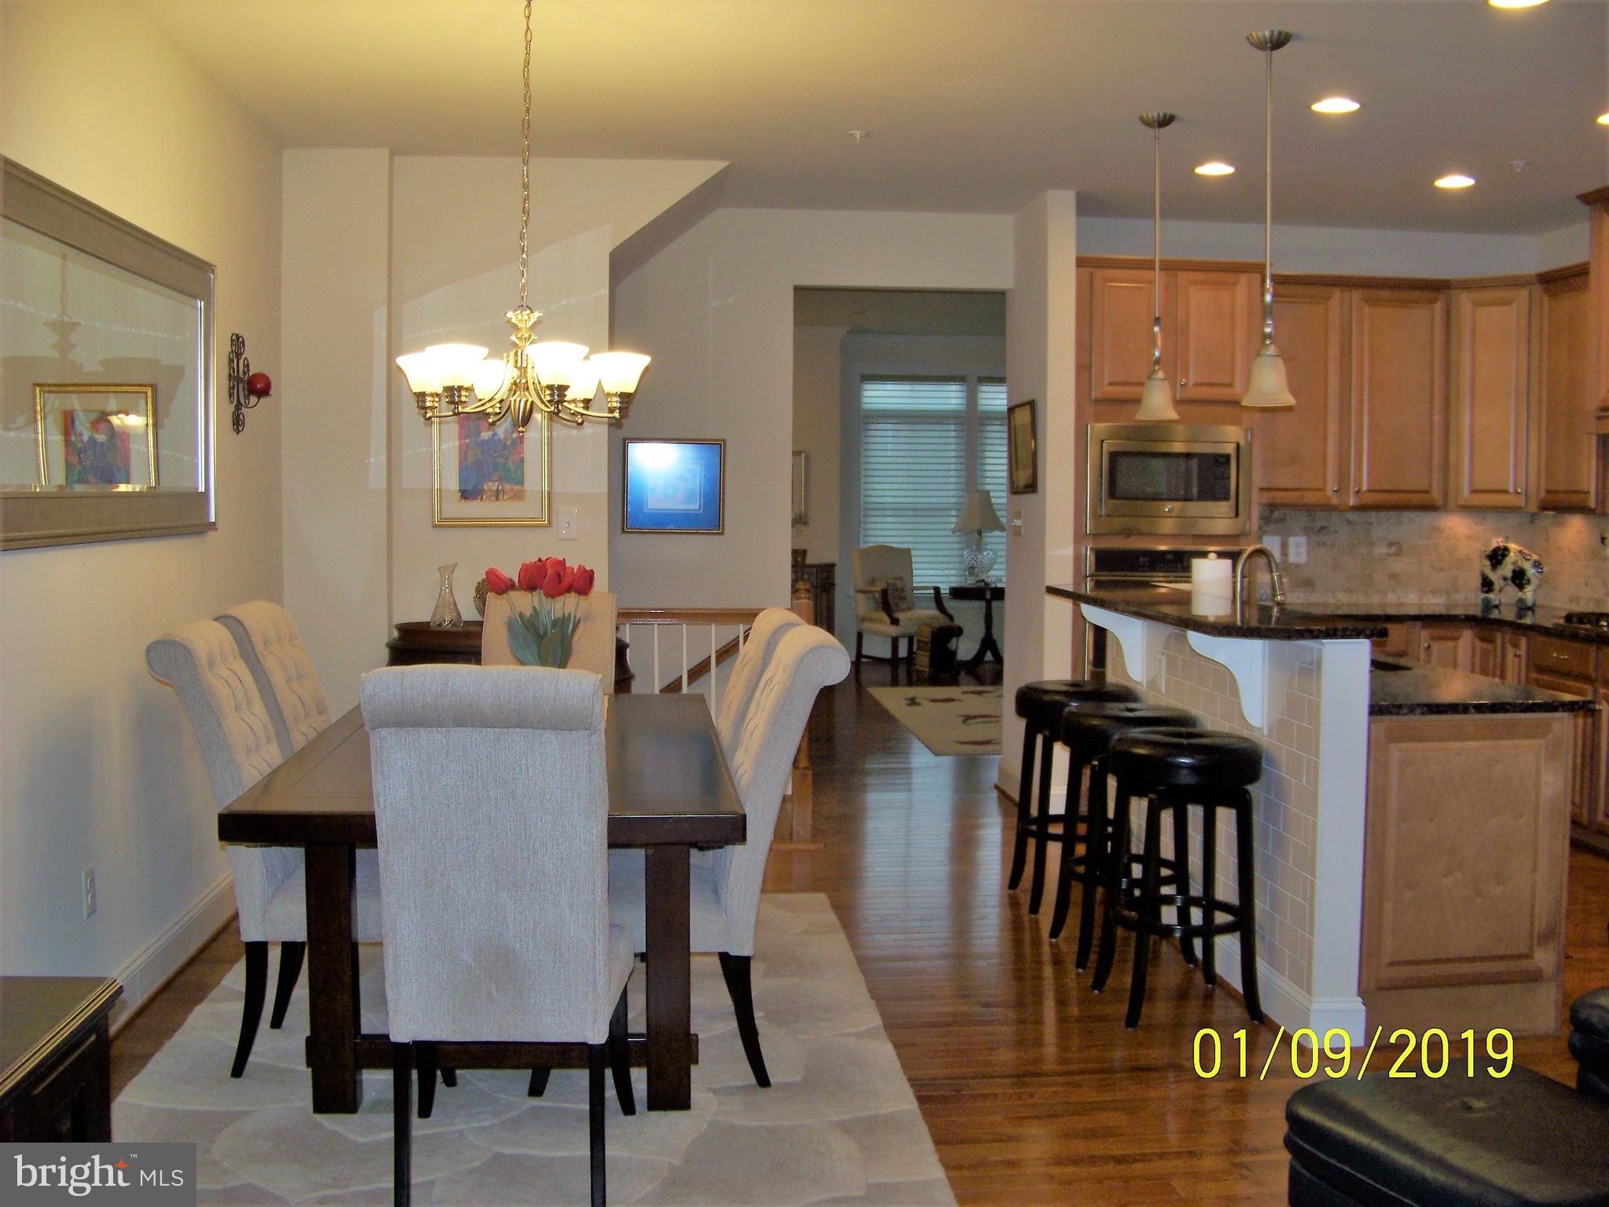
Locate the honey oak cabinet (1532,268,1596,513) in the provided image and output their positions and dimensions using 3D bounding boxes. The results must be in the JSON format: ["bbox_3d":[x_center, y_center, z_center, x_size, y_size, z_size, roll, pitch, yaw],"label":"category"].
[{"bbox_3d":[3.482,-0.931,7.300,0.330,1.050,0.500,0,4,-5],"label":"honey oak cabinet"}]

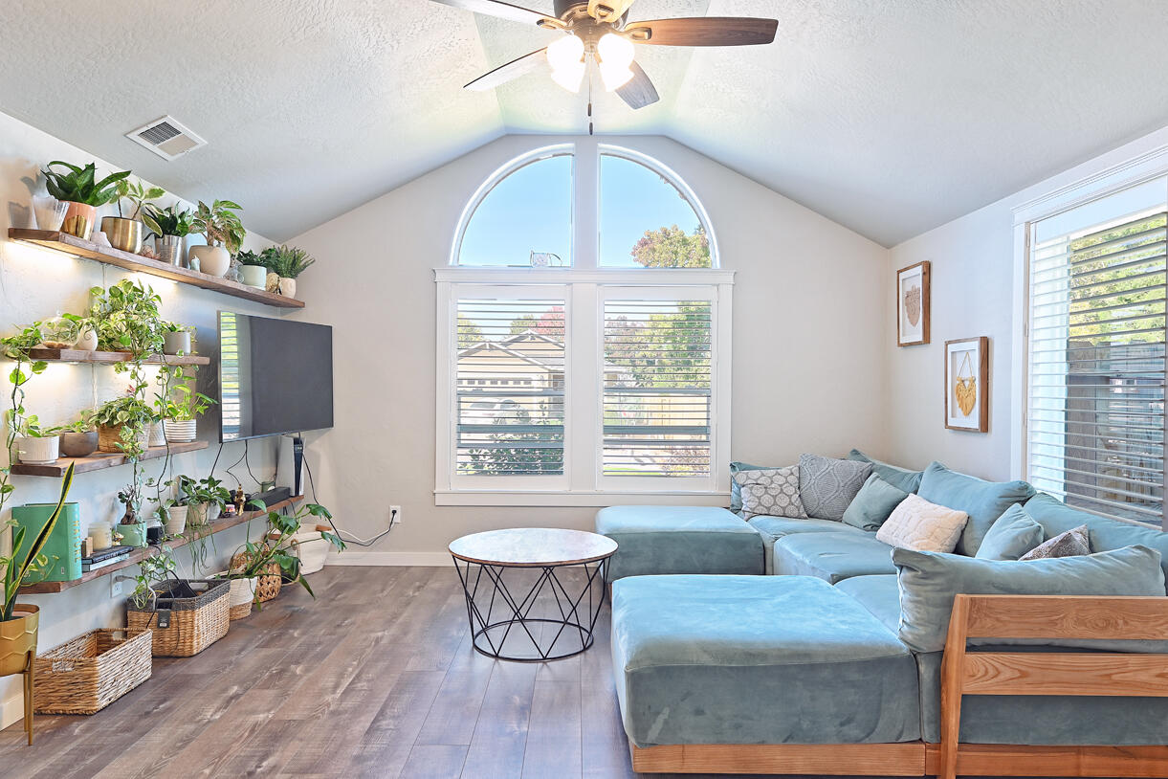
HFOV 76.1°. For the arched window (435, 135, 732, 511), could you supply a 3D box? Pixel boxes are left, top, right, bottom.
[{"bbox_3d":[0.004,-0.478,5.420,2.140,2.640,0.120,0,0,1],"label":"arched window"}]

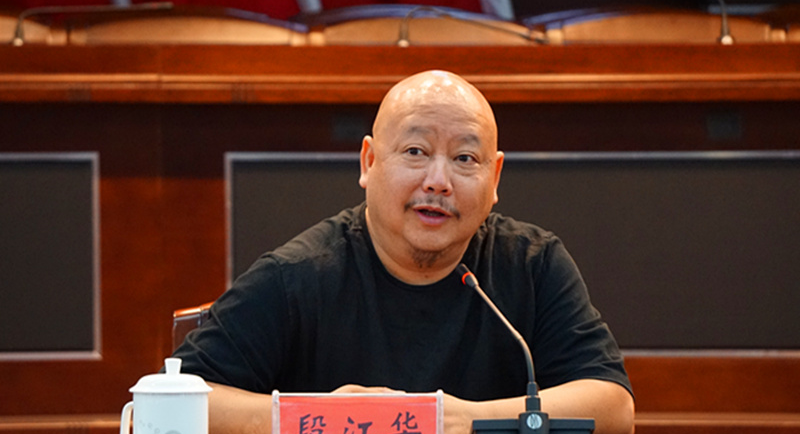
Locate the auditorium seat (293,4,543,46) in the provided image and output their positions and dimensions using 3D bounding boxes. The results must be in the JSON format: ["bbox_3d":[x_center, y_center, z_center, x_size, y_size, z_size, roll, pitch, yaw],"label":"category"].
[{"bbox_3d":[0.040,0.000,9.420,0.570,0.960,0.620,0,0,0],"label":"auditorium seat"}]

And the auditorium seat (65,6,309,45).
[{"bbox_3d":[-0.485,0.000,9.420,0.570,0.960,0.620,0,0,0],"label":"auditorium seat"}]

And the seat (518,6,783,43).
[{"bbox_3d":[0.572,0.000,9.420,0.570,0.960,0.620,0,0,0],"label":"seat"}]

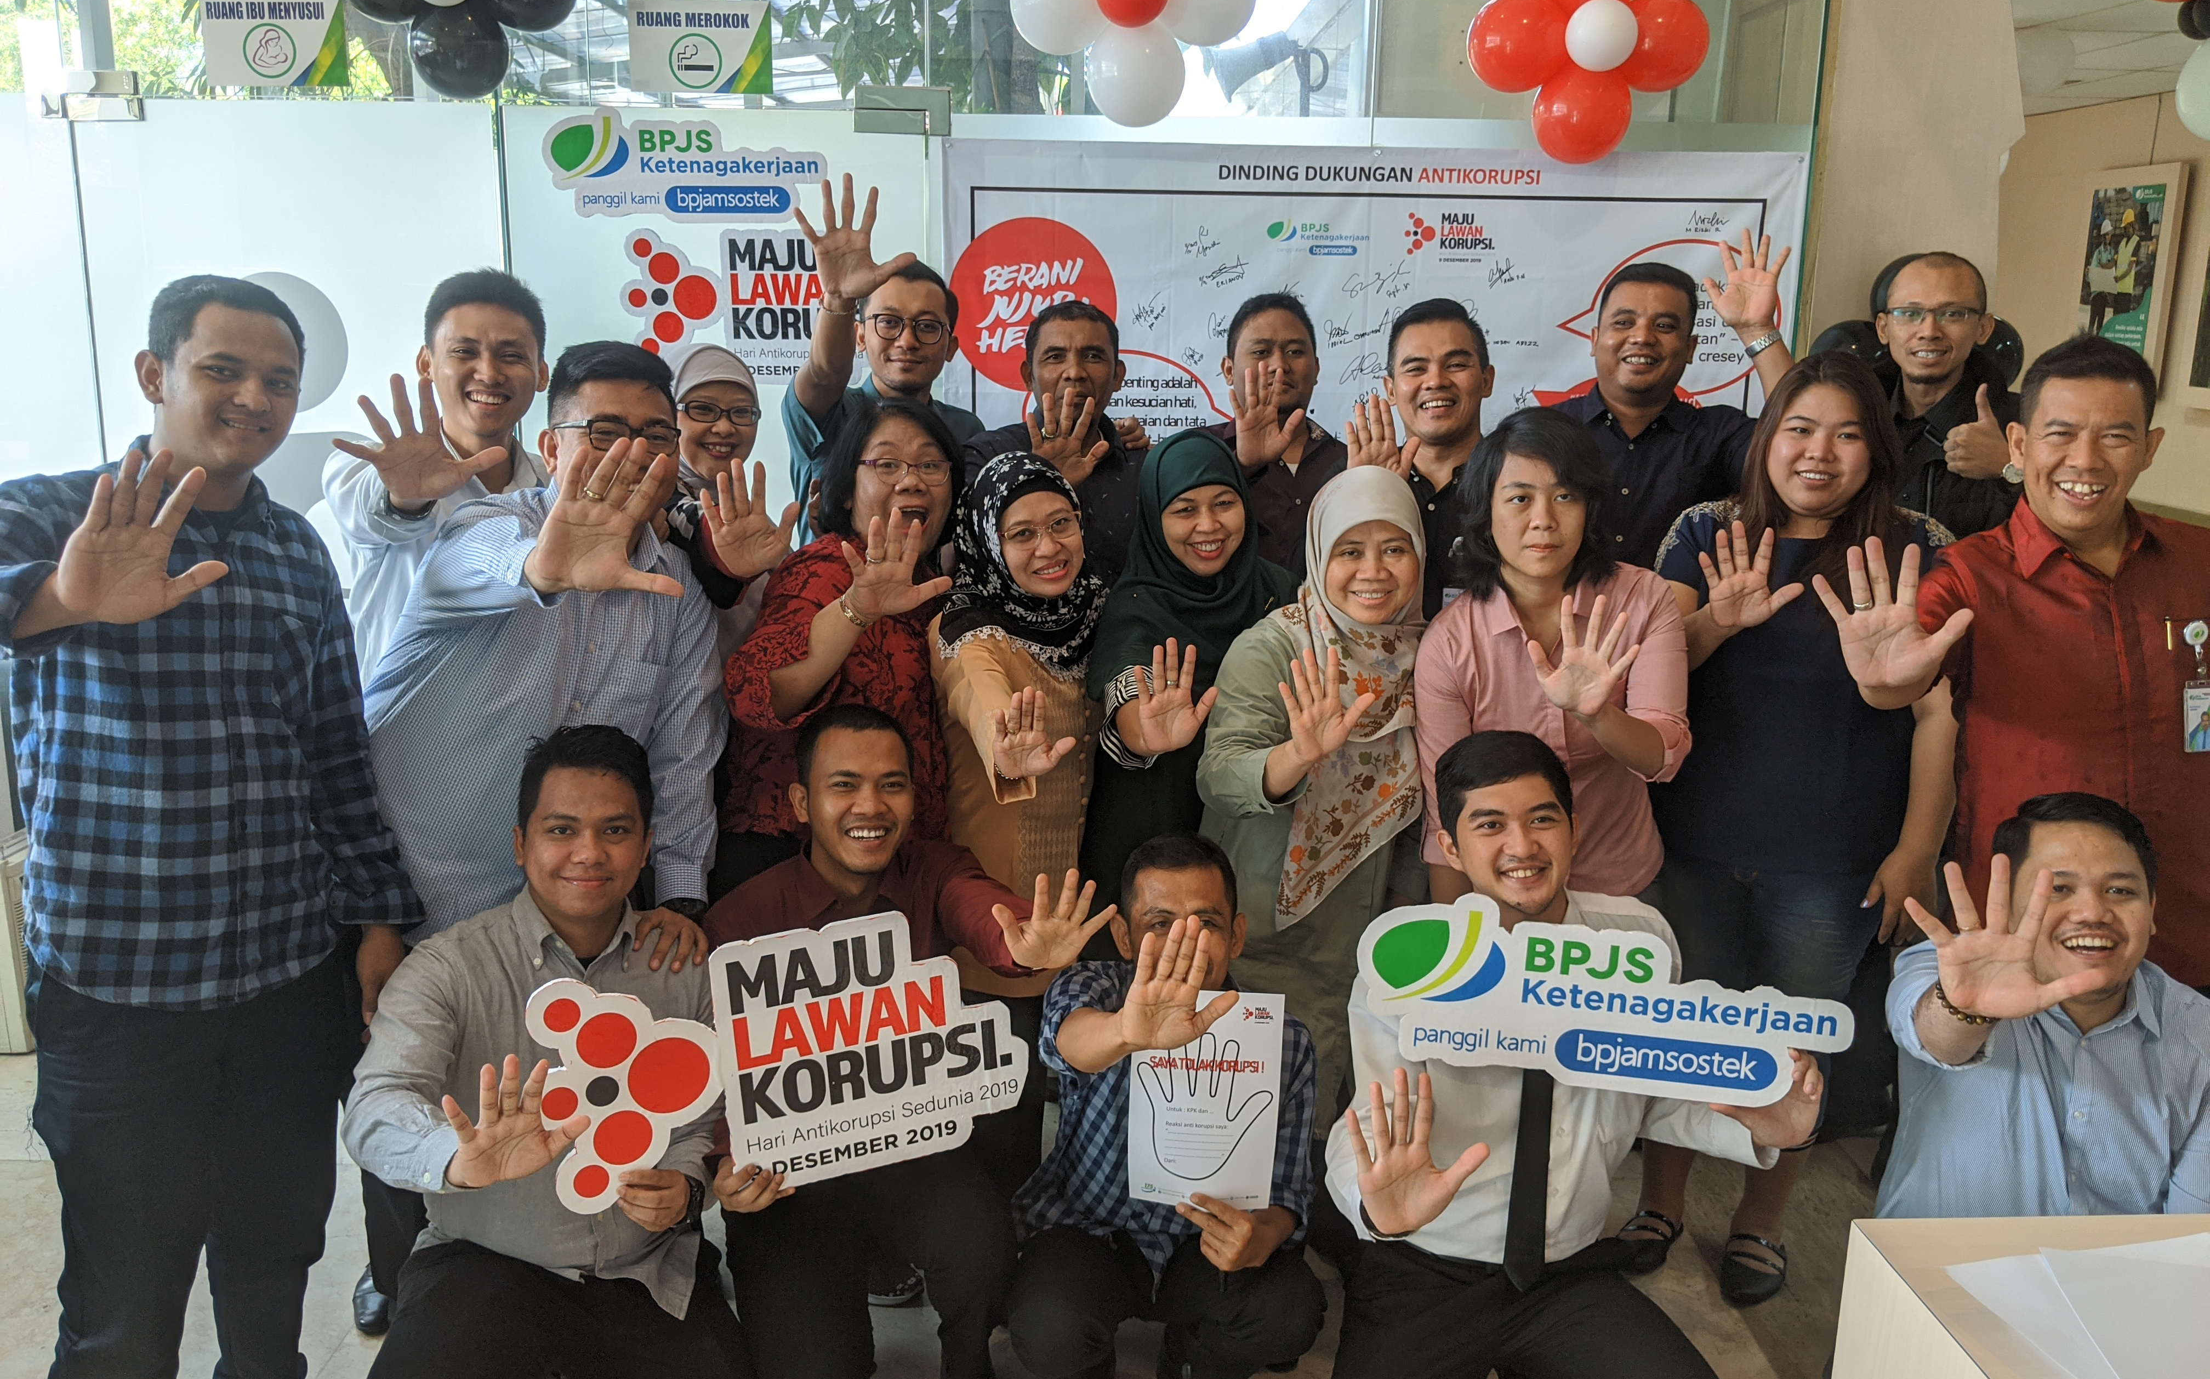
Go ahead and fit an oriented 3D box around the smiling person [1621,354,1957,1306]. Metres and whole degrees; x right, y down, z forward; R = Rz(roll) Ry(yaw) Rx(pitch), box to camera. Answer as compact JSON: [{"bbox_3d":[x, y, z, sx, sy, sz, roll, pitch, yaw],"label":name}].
[{"bbox_3d":[1.087,0.285,2.736,0.500,1.590,0.500,5,13,19],"label":"smiling person"}]

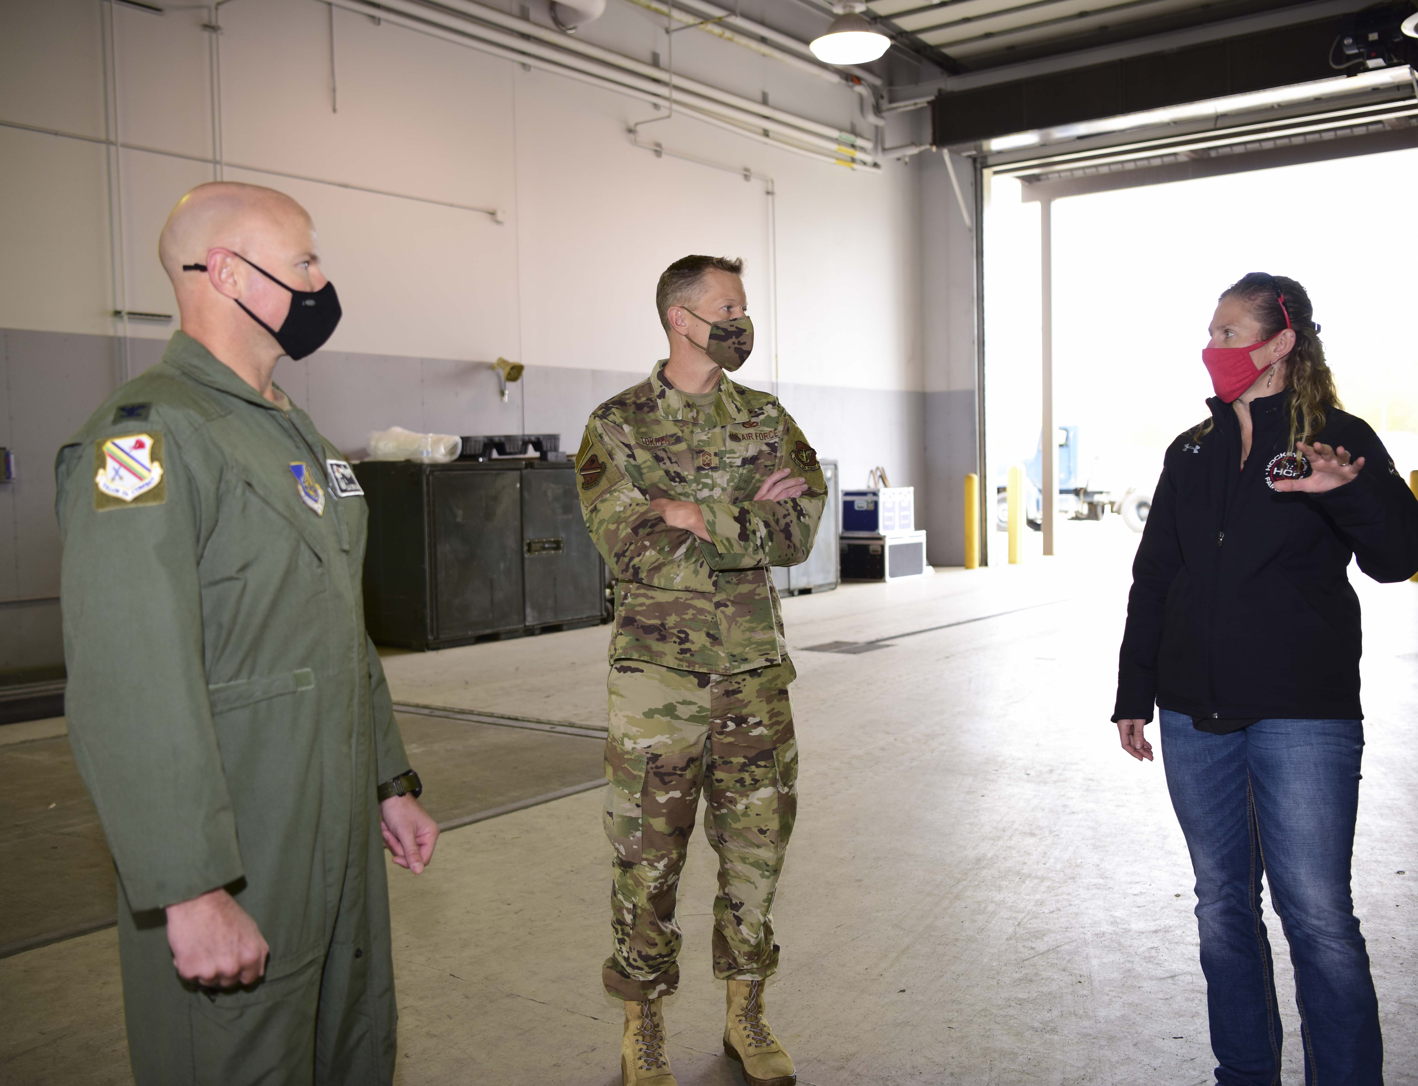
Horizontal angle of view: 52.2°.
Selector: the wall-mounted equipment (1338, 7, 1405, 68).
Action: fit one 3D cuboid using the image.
[{"bbox_3d":[7.081,-5.398,15.451,0.600,0.430,0.380,1,3,37],"label":"wall-mounted equipment"}]

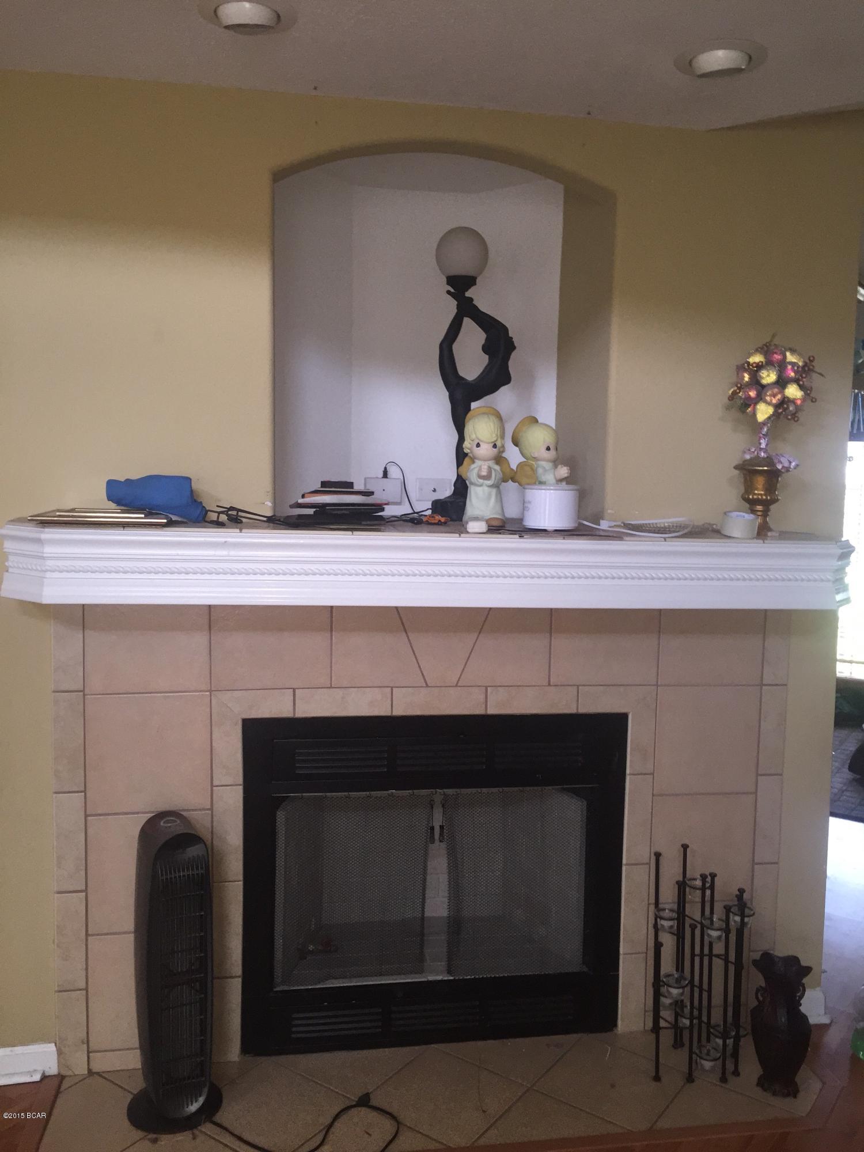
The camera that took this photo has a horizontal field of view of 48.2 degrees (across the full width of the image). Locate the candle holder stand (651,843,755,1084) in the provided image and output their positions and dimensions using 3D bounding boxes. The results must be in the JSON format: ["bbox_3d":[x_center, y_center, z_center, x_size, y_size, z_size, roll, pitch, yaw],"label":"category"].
[{"bbox_3d":[0.722,1.014,2.559,0.258,0.565,0.250,2,4,9],"label":"candle holder stand"}]

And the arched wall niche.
[{"bbox_3d":[0.002,-0.641,2.727,0.883,0.959,0.500,0,4,-9],"label":"arched wall niche"}]

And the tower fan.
[{"bbox_3d":[-0.616,0.923,2.309,0.225,0.736,0.225,-1,5,-24],"label":"tower fan"}]

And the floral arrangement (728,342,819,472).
[{"bbox_3d":[0.879,-0.442,2.483,0.230,0.327,0.215,0,4,-9],"label":"floral arrangement"}]

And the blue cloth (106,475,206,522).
[{"bbox_3d":[-0.657,-0.185,2.299,0.233,0.111,0.160,0,4,-9],"label":"blue cloth"}]

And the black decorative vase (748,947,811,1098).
[{"bbox_3d":[0.889,1.128,2.449,0.155,0.360,0.152,0,4,-9],"label":"black decorative vase"}]

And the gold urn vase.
[{"bbox_3d":[0.849,-0.205,2.497,0.133,0.206,0.133,0,4,-9],"label":"gold urn vase"}]

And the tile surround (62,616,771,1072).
[{"bbox_3d":[0.021,0.662,2.569,1.962,1.240,0.050,0,4,-9],"label":"tile surround"}]

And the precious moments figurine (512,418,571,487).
[{"bbox_3d":[0.286,-0.285,2.546,0.150,0.271,0.140,3,5,22],"label":"precious moments figurine"}]

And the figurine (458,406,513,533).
[{"bbox_3d":[0.130,-0.258,2.348,0.138,0.307,0.140,1,4,-6],"label":"figurine"}]

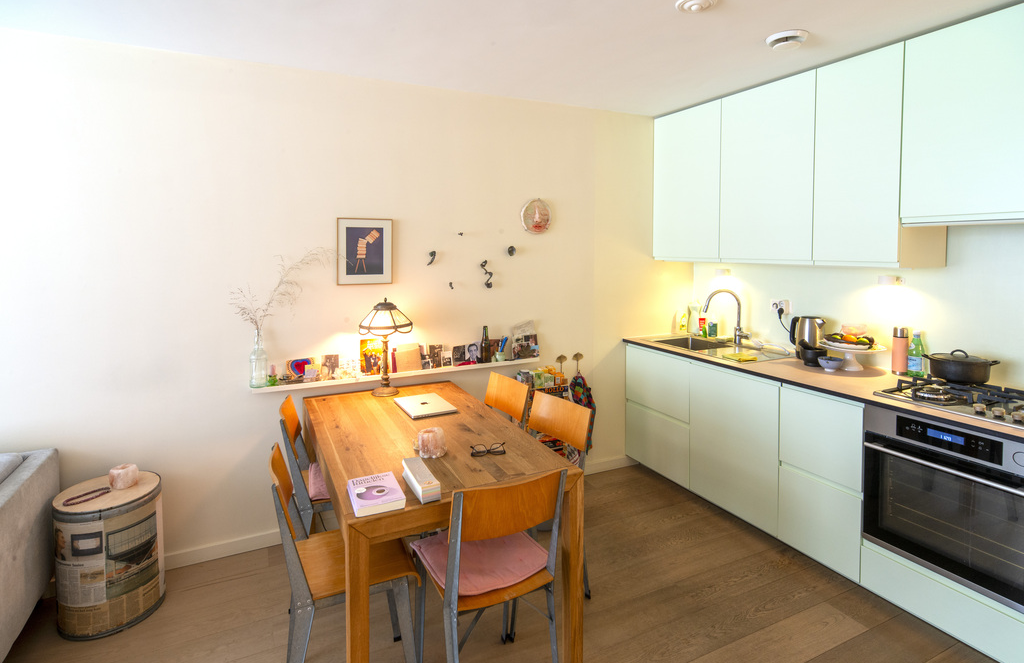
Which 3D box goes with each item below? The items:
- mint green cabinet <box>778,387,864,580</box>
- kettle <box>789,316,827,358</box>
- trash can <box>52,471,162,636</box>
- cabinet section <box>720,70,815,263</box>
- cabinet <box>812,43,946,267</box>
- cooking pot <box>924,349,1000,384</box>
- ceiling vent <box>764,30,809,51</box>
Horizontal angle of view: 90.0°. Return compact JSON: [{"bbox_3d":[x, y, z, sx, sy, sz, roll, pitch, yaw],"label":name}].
[{"bbox_3d":[1.711,0.663,2.529,0.628,0.803,0.415,-5,9,-25],"label":"mint green cabinet"},{"bbox_3d":[1.804,0.037,3.114,0.165,0.250,0.225,-5,9,-34],"label":"kettle"},{"bbox_3d":[-1.766,0.964,2.263,0.380,0.520,0.380,-4,8,-26],"label":"trash can"},{"bbox_3d":[1.625,-0.900,3.010,0.380,1.000,0.600,-5,7,-27],"label":"cabinet section"},{"bbox_3d":[1.884,-0.841,2.622,0.394,1.007,0.407,-5,9,-25],"label":"cabinet"},{"bbox_3d":[2.118,0.155,2.425,0.280,0.138,0.215,6,10,39],"label":"cooking pot"},{"bbox_3d":[1.268,-1.334,2.365,0.180,0.050,0.180,0,7,0],"label":"ceiling vent"}]

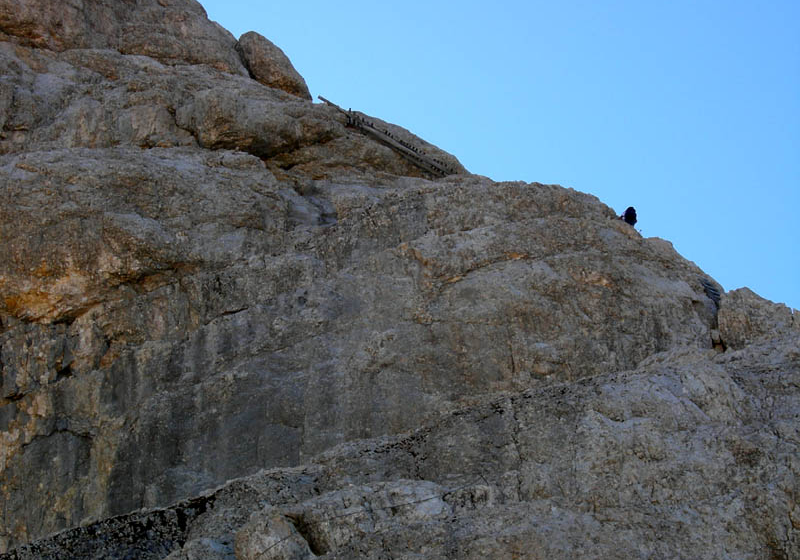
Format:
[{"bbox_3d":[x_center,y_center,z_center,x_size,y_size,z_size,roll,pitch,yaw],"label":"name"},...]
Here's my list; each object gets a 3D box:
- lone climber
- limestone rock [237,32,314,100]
[{"bbox_3d":[10.397,-2.616,102.000,0.650,1.500,0.650,-20,-32,37],"label":"lone climber"},{"bbox_3d":[-5.966,-10.215,107.000,3.400,3.100,2.700,0,-25,0],"label":"limestone rock"}]

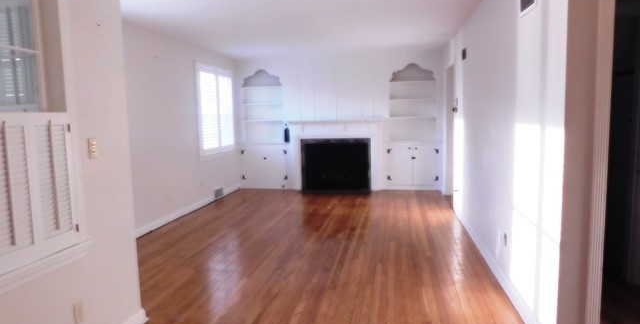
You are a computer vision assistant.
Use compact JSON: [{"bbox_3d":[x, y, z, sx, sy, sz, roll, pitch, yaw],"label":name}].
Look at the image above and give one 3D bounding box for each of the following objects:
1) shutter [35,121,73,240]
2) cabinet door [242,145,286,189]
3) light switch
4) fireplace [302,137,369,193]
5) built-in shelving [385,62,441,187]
[{"bbox_3d":[-1.343,0.099,2.168,0.030,0.650,0.215,0,6,10],"label":"shutter"},{"bbox_3d":[-1.083,0.106,8.186,0.910,0.800,0.040,0,6,10],"label":"cabinet door"},{"bbox_3d":[-1.292,-0.076,2.432,0.015,0.116,0.073,0,6,10],"label":"light switch"},{"bbox_3d":[0.321,0.044,7.856,1.270,0.980,0.380,0,6,10],"label":"fireplace"},{"bbox_3d":[1.694,-0.628,7.731,0.960,2.280,0.300,0,6,10],"label":"built-in shelving"}]

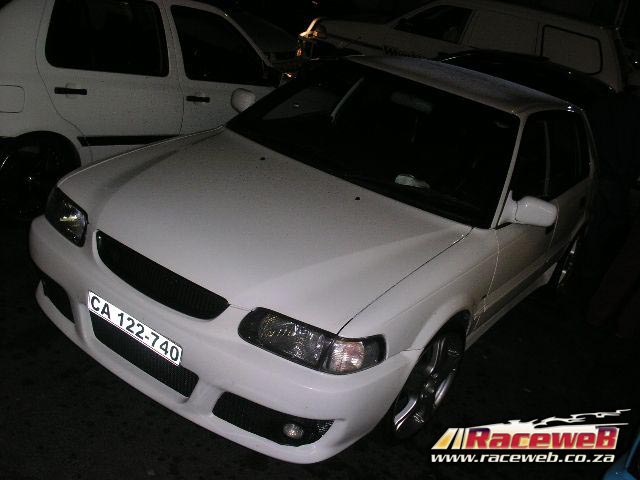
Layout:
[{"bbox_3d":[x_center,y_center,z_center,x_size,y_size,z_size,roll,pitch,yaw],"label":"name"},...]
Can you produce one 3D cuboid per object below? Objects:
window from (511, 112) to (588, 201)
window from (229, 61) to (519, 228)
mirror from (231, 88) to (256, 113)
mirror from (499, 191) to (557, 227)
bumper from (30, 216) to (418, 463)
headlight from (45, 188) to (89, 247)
[{"bbox_3d":[1.300,-0.454,3.910,0.111,0.465,1.778,-2,9,33],"label":"window"},{"bbox_3d":[0.317,-0.582,3.542,1.485,0.121,0.879,24,55,27],"label":"window"},{"bbox_3d":[-0.452,-0.754,3.908,0.217,0.162,0.182,24,22,27],"label":"mirror"},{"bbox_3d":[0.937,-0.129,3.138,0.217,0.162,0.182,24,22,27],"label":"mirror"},{"bbox_3d":[-0.495,0.271,2.771,1.707,0.465,0.677,24,22,27],"label":"bumper"},{"bbox_3d":[-0.969,-0.104,2.926,0.414,0.172,0.313,24,22,27],"label":"headlight"}]

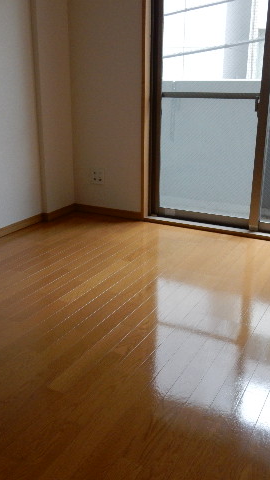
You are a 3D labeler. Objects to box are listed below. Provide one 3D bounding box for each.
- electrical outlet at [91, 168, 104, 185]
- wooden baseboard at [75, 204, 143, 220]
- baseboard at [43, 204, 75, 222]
[{"bbox_3d":[-0.291,-0.493,3.586,0.116,0.122,0.010,10,21,27],"label":"electrical outlet"},{"bbox_3d":[-0.212,-0.225,3.638,0.618,0.060,0.015,10,21,27],"label":"wooden baseboard"},{"bbox_3d":[-0.578,-0.222,3.625,0.015,0.060,0.368,10,21,27],"label":"baseboard"}]

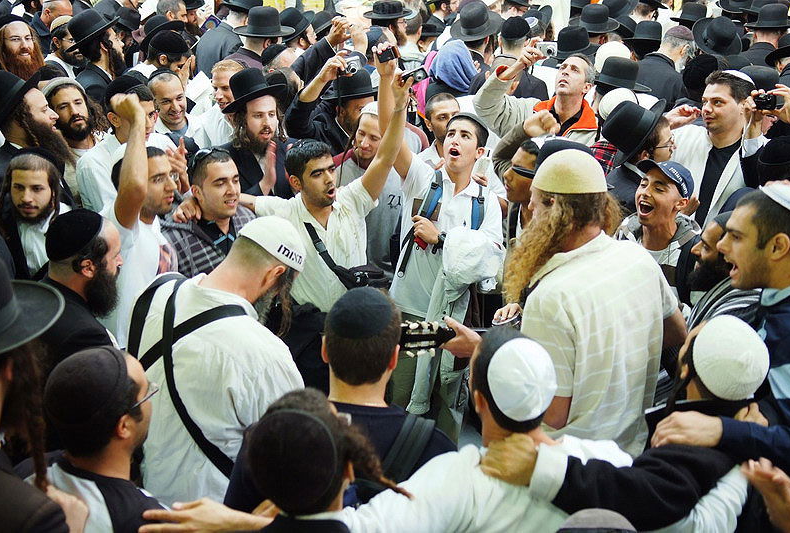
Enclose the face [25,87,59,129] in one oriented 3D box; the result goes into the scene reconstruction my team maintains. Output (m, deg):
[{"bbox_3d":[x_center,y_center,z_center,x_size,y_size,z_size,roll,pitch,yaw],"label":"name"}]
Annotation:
[{"bbox_3d":[-1.344,-0.595,3.980,0.130,0.180,0.150,-13,27,-9],"label":"face"}]

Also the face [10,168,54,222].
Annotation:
[{"bbox_3d":[-1.190,-0.233,3.420,0.145,0.185,0.125,-3,17,-6],"label":"face"}]

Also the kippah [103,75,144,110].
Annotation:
[{"bbox_3d":[-1.052,-0.676,4.060,0.160,0.085,0.160,-16,10,3],"label":"kippah"}]

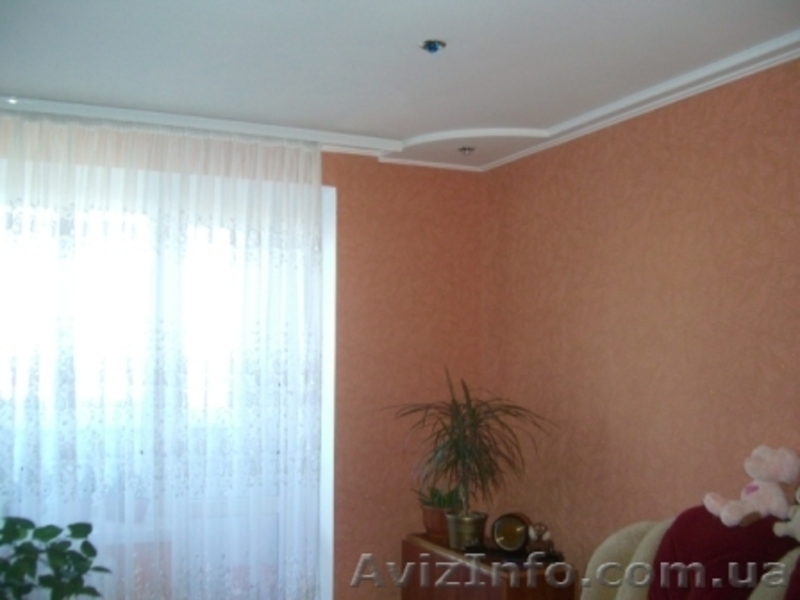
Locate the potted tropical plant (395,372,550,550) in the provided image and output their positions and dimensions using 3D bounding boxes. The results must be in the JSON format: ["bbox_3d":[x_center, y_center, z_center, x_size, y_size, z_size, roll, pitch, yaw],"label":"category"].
[{"bbox_3d":[0.300,0.692,3.822,0.660,0.759,0.600,0,-3,4],"label":"potted tropical plant"}]

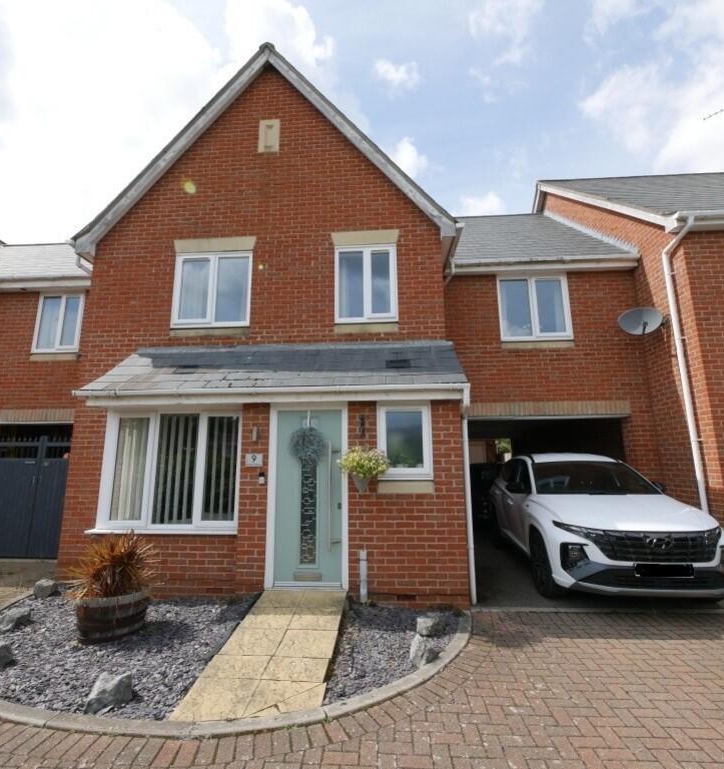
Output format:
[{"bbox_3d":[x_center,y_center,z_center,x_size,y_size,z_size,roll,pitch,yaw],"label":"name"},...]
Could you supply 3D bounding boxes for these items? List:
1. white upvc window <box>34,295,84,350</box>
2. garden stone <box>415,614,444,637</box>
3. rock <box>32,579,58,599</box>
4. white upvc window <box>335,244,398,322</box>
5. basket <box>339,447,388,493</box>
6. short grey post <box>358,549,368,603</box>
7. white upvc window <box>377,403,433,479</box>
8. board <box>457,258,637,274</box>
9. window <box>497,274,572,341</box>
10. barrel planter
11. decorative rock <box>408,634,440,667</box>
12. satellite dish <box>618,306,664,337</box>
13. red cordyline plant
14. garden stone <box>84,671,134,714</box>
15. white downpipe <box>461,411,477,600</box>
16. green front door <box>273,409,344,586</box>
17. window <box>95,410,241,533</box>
[{"bbox_3d":[-5.659,-1.155,7.727,0.910,1.150,0.080,-1,-11,4],"label":"white upvc window"},{"bbox_3d":[0.631,2.187,3.789,0.240,0.135,0.210,-1,-10,3],"label":"garden stone"},{"bbox_3d":[-3.846,2.482,5.061,0.310,0.190,0.250,7,-13,-35],"label":"rock"},{"bbox_3d":[0.060,-1.484,6.061,0.915,1.210,0.080,-1,-11,4],"label":"white upvc window"},{"bbox_3d":[0.016,0.919,4.479,0.510,0.470,0.460,-1,-11,4],"label":"basket"},{"bbox_3d":[0.025,2.068,4.475,0.070,0.531,0.070,-1,-11,4],"label":"short grey post"},{"bbox_3d":[0.492,0.639,4.767,0.627,0.892,0.090,-1,-10,3],"label":"white upvc window"},{"bbox_3d":[3.089,-2.027,7.146,3.200,0.170,0.070,-1,-11,4],"label":"board"},{"bbox_3d":[2.973,-1.342,7.155,1.200,1.180,0.100,-1,-11,4],"label":"window"},{"bbox_3d":[-2.382,2.165,3.975,0.630,0.380,0.630,-1,-11,4],"label":"barrel planter"},{"bbox_3d":[0.491,2.091,3.286,0.200,0.155,0.240,-1,-10,3],"label":"decorative rock"},{"bbox_3d":[4.141,-0.956,6.167,0.620,0.450,0.280,-6,-12,25],"label":"satellite dish"},{"bbox_3d":[-2.419,1.732,4.081,0.820,0.580,0.820,-1,-11,4],"label":"red cordyline plant"},{"bbox_3d":[-1.609,1.975,2.686,0.250,0.190,0.190,-1,-11,4],"label":"garden stone"},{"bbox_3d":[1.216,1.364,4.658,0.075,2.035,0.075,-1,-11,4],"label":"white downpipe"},{"bbox_3d":[-0.618,1.261,4.730,0.826,1.946,0.070,-1,-10,3],"label":"green front door"},{"bbox_3d":[-2.344,1.045,5.050,1.755,1.475,0.120,-1,-10,3],"label":"window"}]

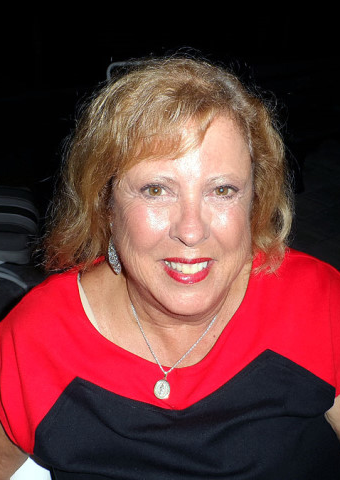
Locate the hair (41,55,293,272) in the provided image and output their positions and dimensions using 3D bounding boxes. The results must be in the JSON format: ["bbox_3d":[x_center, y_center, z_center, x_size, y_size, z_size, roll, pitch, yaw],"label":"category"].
[{"bbox_3d":[-0.005,-0.090,0.525,0.265,0.260,0.235,-1,17,-7],"label":"hair"}]

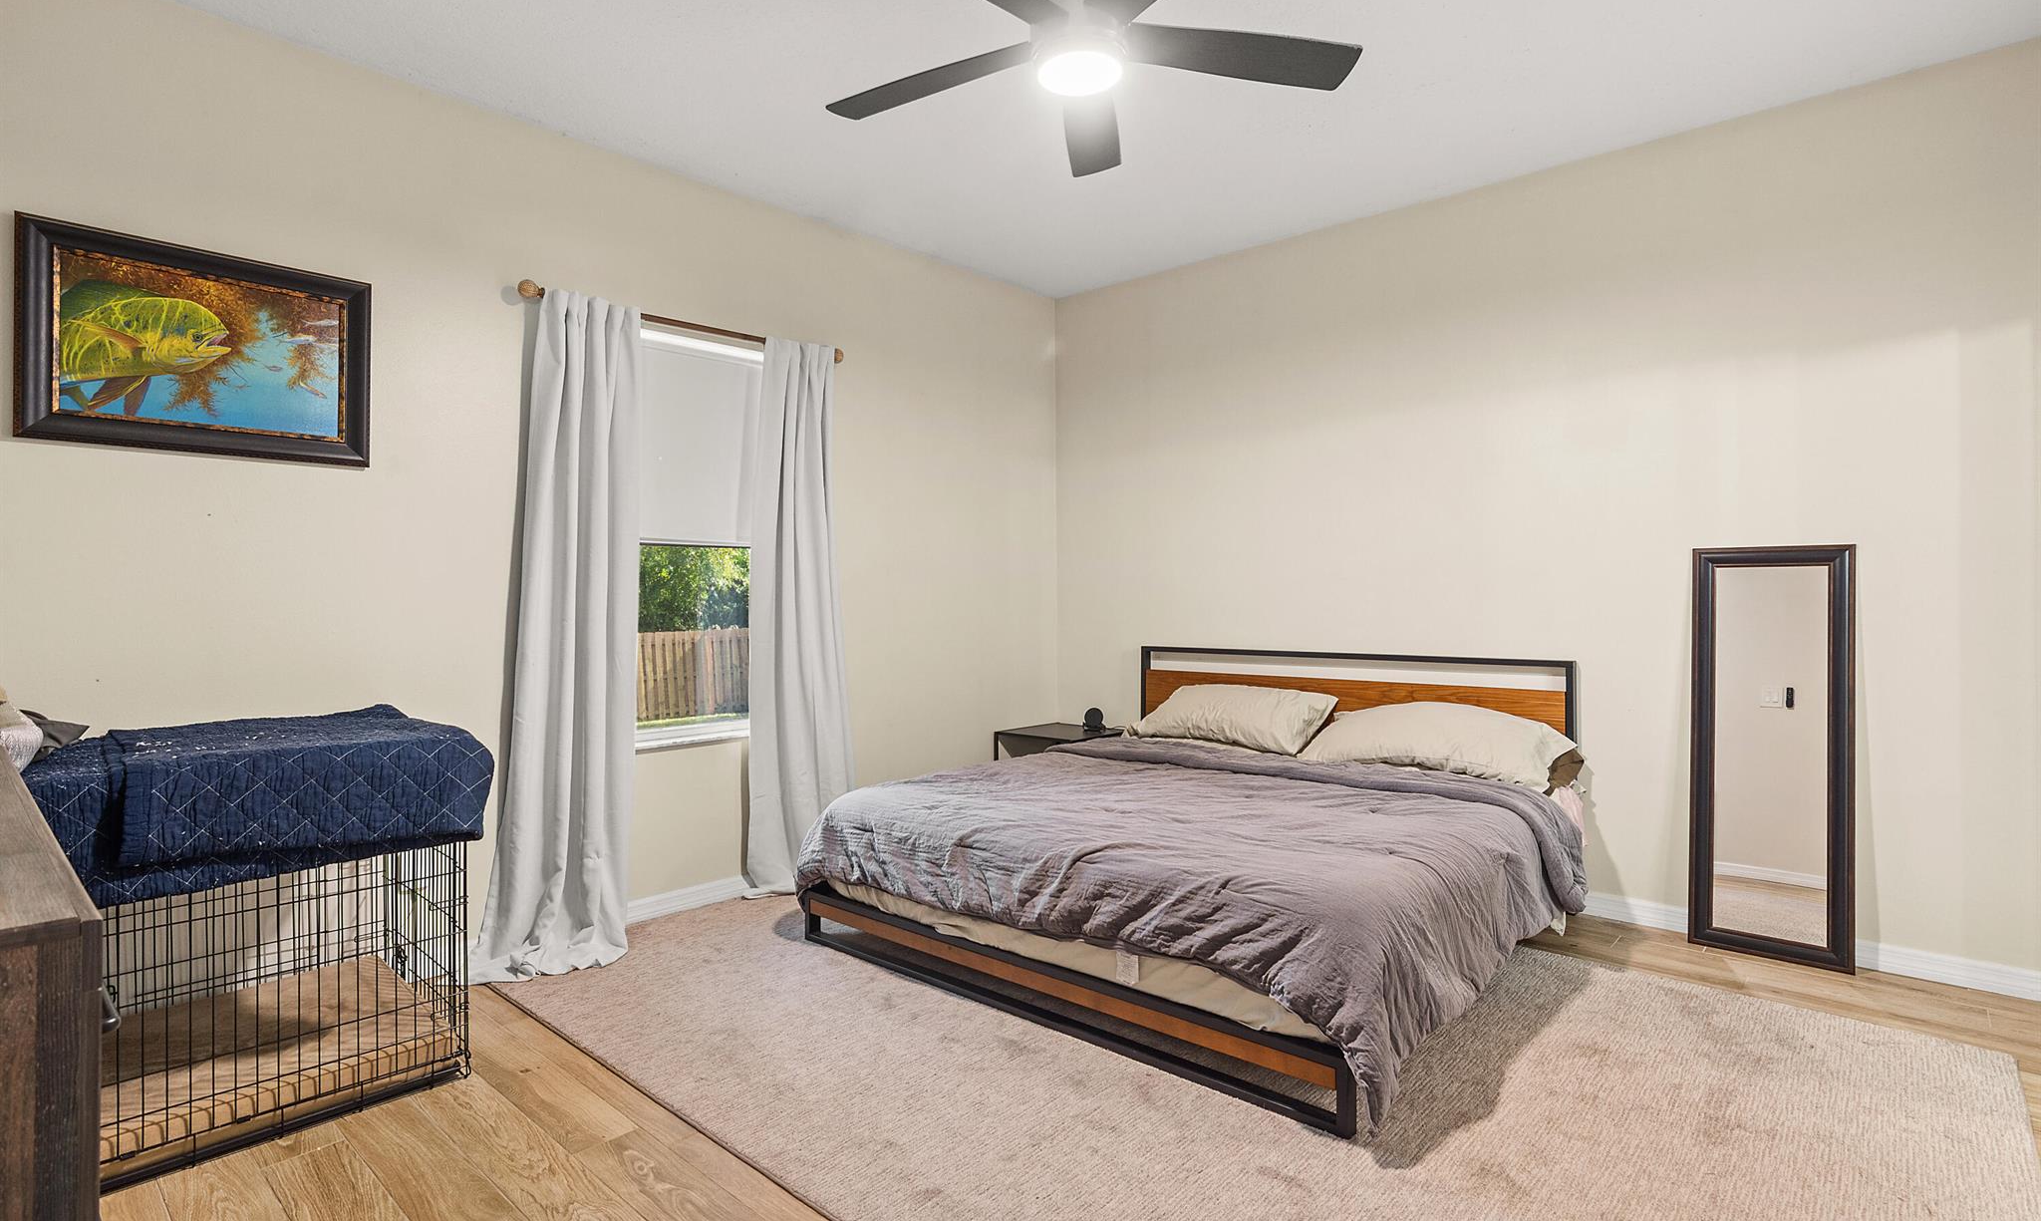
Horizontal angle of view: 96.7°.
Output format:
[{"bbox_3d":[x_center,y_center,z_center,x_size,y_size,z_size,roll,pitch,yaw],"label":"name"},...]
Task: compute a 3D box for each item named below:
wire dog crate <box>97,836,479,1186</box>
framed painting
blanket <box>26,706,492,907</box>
[{"bbox_3d":[-2.051,0.779,2.159,0.740,0.800,1.120,1,2,44],"label":"wire dog crate"},{"bbox_3d":[-2.225,-0.706,2.492,0.045,0.555,0.730,1,2,45],"label":"framed painting"},{"bbox_3d":[-2.030,0.449,2.188,0.800,0.300,1.140,1,2,44],"label":"blanket"}]

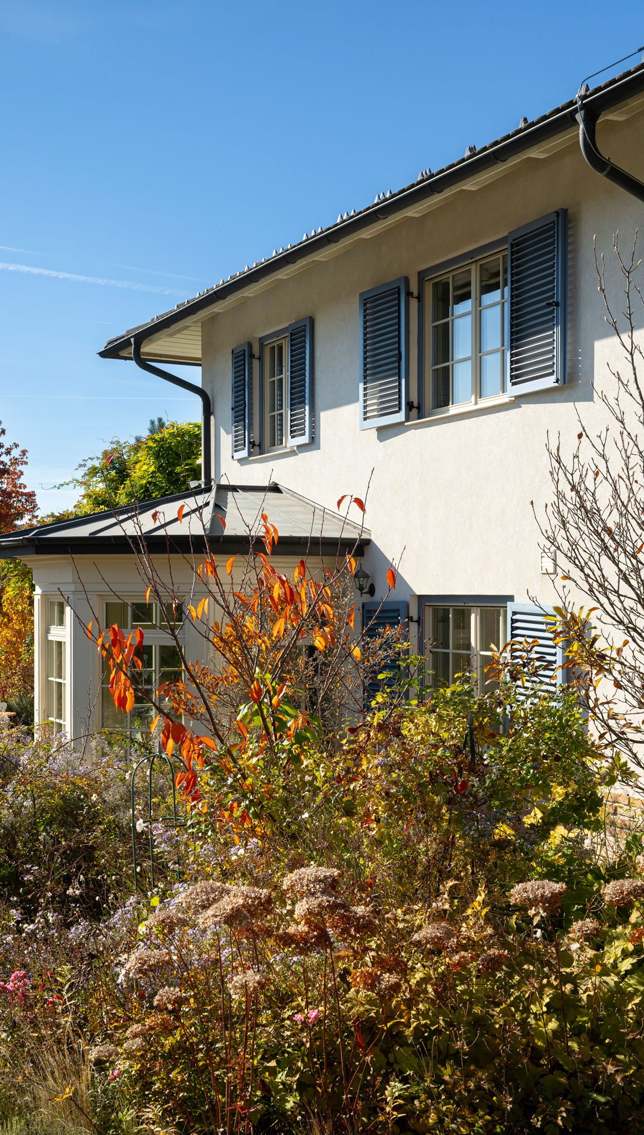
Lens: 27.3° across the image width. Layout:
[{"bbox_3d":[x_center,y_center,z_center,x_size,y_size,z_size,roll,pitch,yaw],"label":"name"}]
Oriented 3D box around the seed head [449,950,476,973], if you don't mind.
[{"bbox_3d":[0.491,1.383,4.650,0.100,0.074,0.100,0,-1,0],"label":"seed head"}]

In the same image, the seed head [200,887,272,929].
[{"bbox_3d":[-0.289,1.146,4.450,0.244,0.136,0.210,0,-1,0],"label":"seed head"}]

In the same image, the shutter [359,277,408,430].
[{"bbox_3d":[0.560,-1.920,12.030,0.045,1.280,0.785,0,-1,-29],"label":"shutter"}]

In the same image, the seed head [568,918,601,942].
[{"bbox_3d":[0.942,1.301,4.750,0.121,0.082,0.121,0,-1,0],"label":"seed head"}]

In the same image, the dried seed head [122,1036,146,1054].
[{"bbox_3d":[-0.638,1.624,4.500,0.085,0.060,0.085,0,-1,0],"label":"dried seed head"}]

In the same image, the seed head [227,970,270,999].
[{"bbox_3d":[-0.214,1.212,3.850,0.124,0.076,0.124,0,0,0],"label":"seed head"}]

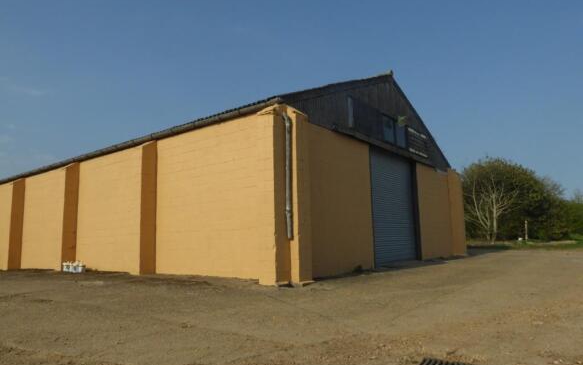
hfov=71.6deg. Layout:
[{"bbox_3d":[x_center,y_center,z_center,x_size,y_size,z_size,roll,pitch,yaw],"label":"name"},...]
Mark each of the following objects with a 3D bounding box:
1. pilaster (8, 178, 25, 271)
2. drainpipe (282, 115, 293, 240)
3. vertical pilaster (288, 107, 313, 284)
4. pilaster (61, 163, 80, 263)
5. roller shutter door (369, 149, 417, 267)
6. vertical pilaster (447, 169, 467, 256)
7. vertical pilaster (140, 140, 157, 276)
[{"bbox_3d":[-11.248,1.651,16.505,0.439,3.715,0.476,-8,-10,37],"label":"pilaster"},{"bbox_3d":[-0.067,-0.133,8.311,0.146,2.635,0.183,-8,-10,37],"label":"drainpipe"},{"bbox_3d":[0.053,0.235,8.651,0.549,3.697,0.476,-8,-10,37],"label":"vertical pilaster"},{"bbox_3d":[-7.596,1.124,13.769,0.439,3.651,0.476,-8,-10,37],"label":"pilaster"},{"bbox_3d":[3.528,0.951,13.822,0.119,3.596,3.843,-8,-10,37],"label":"roller shutter door"},{"bbox_3d":[7.663,1.333,18.551,0.604,3.962,0.476,-8,-10,37],"label":"vertical pilaster"},{"bbox_3d":[-4.025,0.644,11.090,0.444,3.660,0.476,-8,-10,37],"label":"vertical pilaster"}]

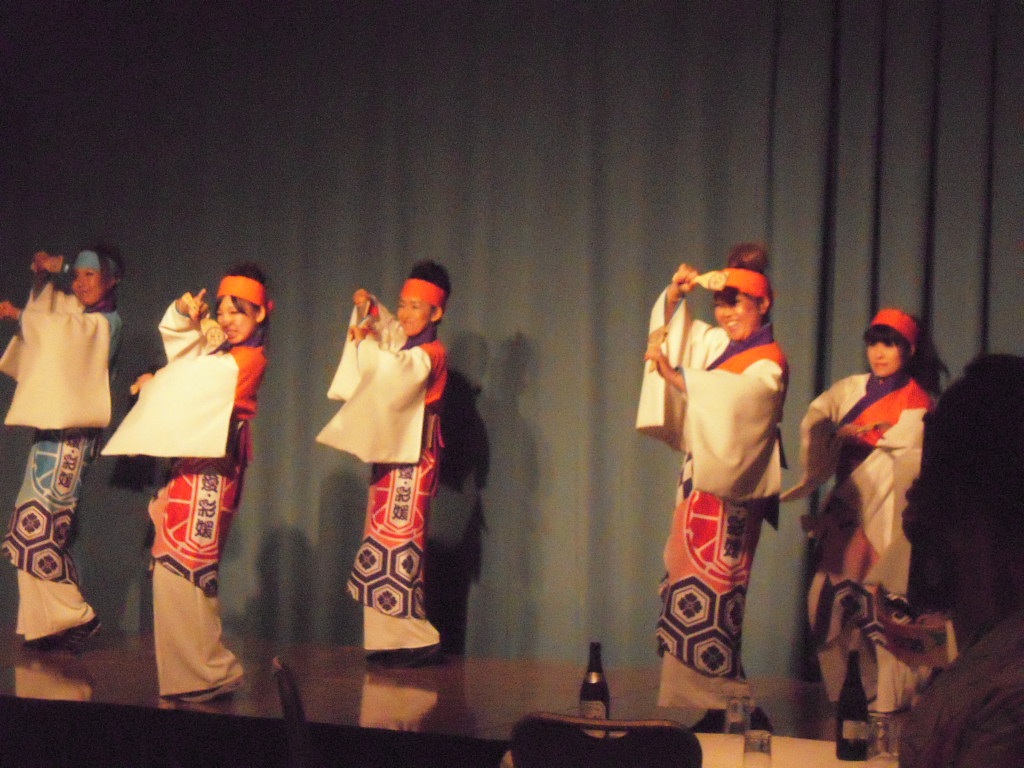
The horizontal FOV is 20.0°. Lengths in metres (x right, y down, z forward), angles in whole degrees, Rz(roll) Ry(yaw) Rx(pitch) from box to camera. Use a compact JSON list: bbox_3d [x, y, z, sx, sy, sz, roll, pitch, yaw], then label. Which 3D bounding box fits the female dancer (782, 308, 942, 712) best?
[{"bbox_3d":[1.269,0.458,10.500,0.560,1.460,0.440,3,3,27],"label":"female dancer"}]

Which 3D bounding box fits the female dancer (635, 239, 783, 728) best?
[{"bbox_3d":[0.688,0.371,9.900,0.450,1.570,0.460,-1,3,-41],"label":"female dancer"}]

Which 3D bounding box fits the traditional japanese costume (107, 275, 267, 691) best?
[{"bbox_3d":[-1.144,0.355,10.250,0.500,1.520,0.500,0,3,-35],"label":"traditional japanese costume"}]

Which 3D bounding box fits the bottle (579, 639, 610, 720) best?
[{"bbox_3d":[0.213,0.802,7.450,0.074,0.275,0.074,3,3,18],"label":"bottle"}]

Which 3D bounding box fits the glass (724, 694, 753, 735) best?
[{"bbox_3d":[0.585,0.860,7.500,0.066,0.112,0.066,2,3,0],"label":"glass"}]

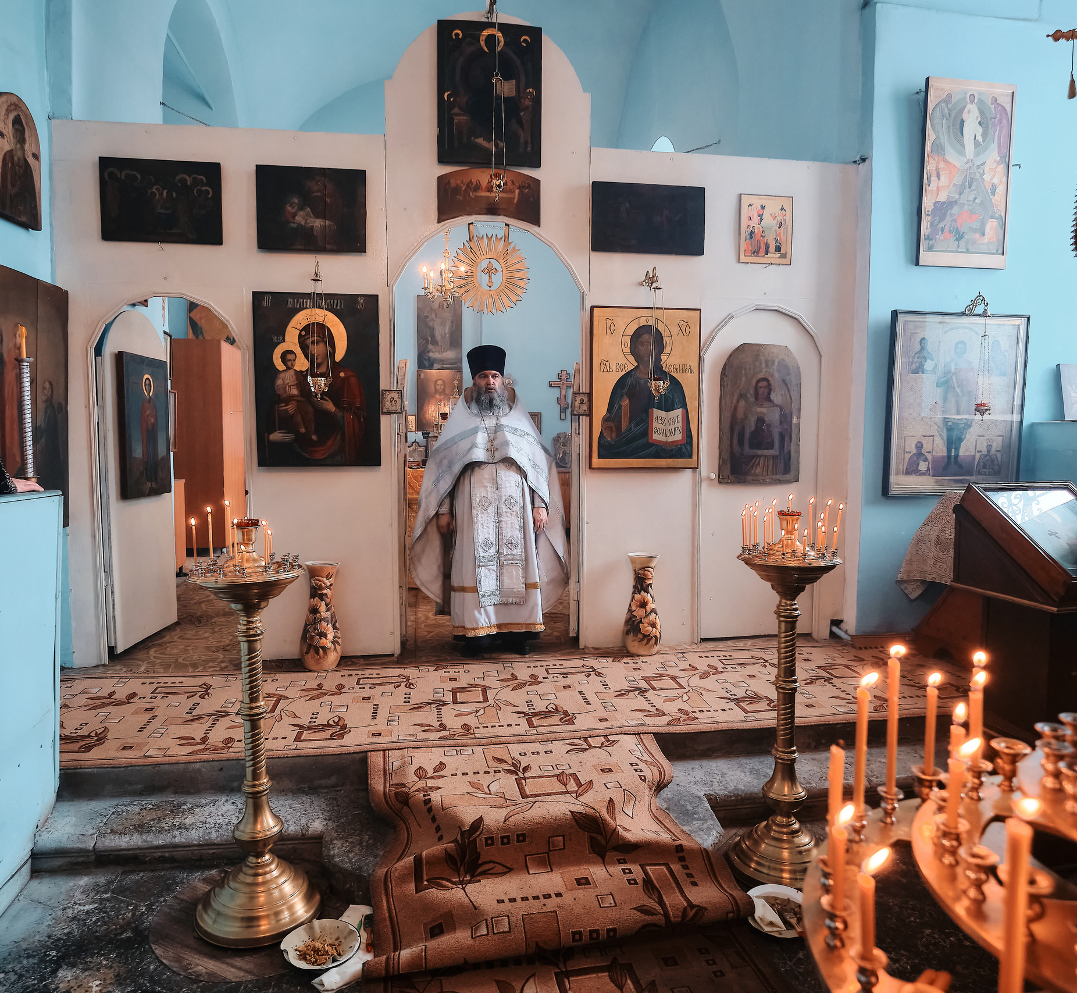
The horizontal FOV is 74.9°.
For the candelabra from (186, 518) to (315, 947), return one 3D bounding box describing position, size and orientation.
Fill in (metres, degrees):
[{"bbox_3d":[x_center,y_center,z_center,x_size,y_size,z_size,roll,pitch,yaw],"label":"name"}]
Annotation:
[{"bbox_3d":[-0.855,0.666,2.114,0.345,1.190,0.345,-1,4,-8],"label":"candelabra"}]

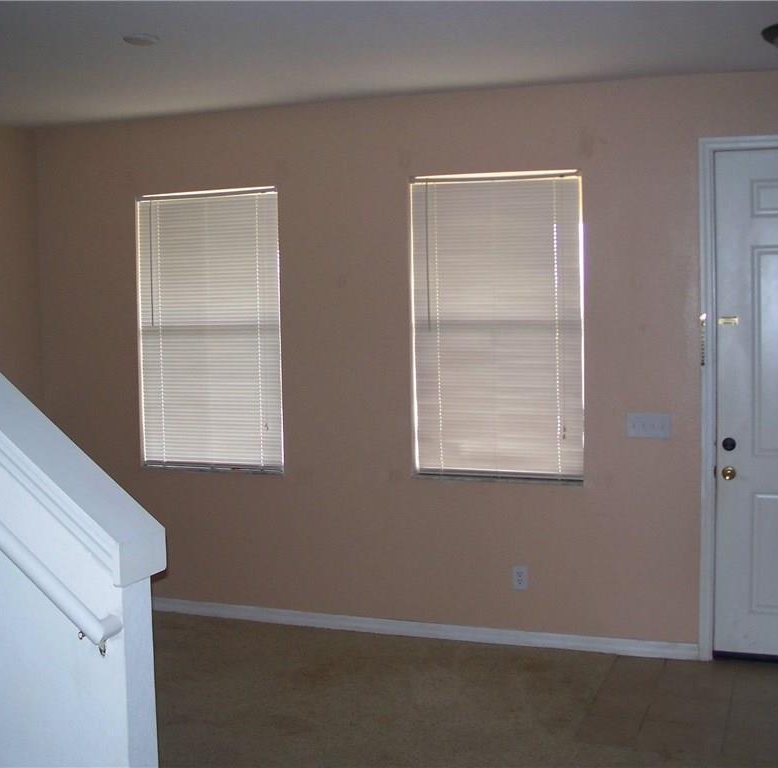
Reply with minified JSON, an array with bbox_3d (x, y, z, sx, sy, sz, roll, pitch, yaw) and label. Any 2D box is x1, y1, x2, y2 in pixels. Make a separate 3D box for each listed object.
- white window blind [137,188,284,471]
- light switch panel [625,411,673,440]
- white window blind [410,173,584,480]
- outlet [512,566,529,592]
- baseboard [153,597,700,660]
[{"bbox_3d":[-0.994,-0.301,6.096,0.875,1.520,0.050,1,4,19],"label":"white window blind"},{"bbox_3d":[1.258,0.203,5.301,0.210,0.117,0.012,1,4,19],"label":"light switch panel"},{"bbox_3d":[0.549,-0.290,5.561,0.875,1.520,0.050,1,4,19],"label":"white window blind"},{"bbox_3d":[0.668,0.986,5.561,0.075,0.120,0.012,1,4,19],"label":"outlet"},{"bbox_3d":[-0.116,1.280,5.851,3.415,0.082,0.017,1,4,19],"label":"baseboard"}]

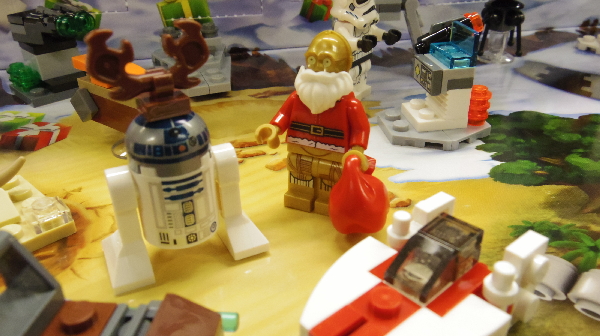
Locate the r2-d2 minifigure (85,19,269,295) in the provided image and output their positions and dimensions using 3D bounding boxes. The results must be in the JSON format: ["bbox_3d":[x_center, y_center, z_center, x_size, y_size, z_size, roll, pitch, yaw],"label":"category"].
[{"bbox_3d":[-0.025,-0.003,0.092,0.032,0.048,0.016,-12,30,-19],"label":"r2-d2 minifigure"}]

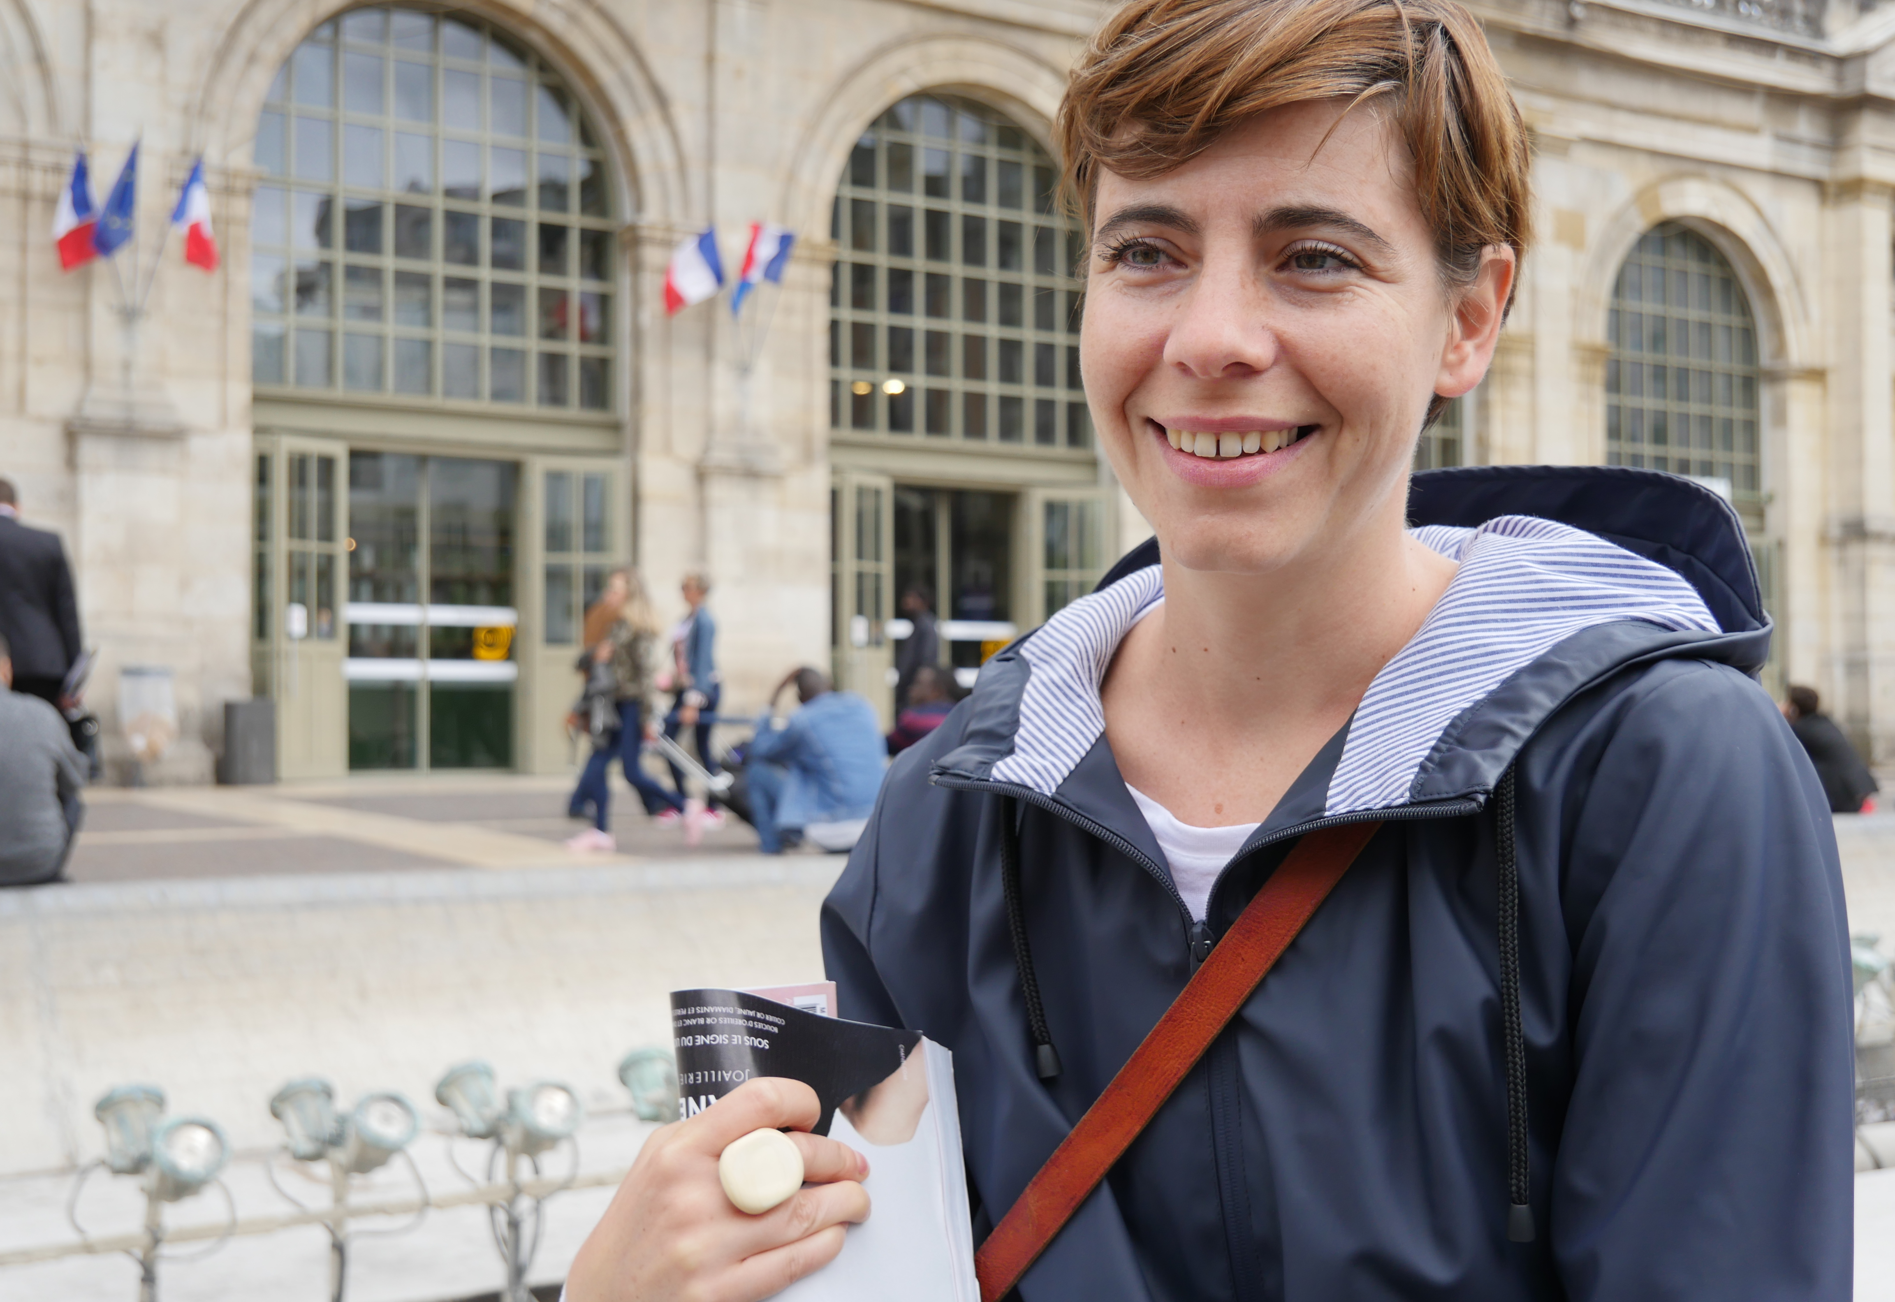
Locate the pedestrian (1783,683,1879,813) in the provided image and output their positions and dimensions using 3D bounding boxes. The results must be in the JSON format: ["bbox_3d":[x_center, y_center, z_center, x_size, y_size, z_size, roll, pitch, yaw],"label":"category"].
[{"bbox_3d":[5.064,0.629,12.600,0.520,0.884,0.680,1,-2,-41],"label":"pedestrian"}]

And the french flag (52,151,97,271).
[{"bbox_3d":[-7.276,-3.681,18.302,0.420,1.020,0.270,1,-2,-33],"label":"french flag"}]

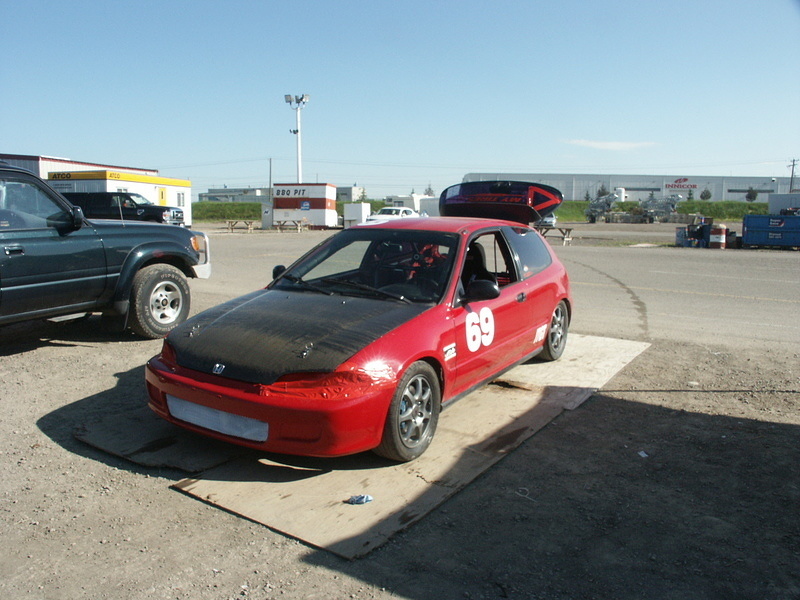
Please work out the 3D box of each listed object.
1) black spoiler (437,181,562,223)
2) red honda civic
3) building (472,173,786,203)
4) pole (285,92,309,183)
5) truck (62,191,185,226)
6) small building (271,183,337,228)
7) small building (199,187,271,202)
[{"bbox_3d":[0.865,-0.951,6.528,1.280,0.410,0.600,5,9,31],"label":"black spoiler"},{"bbox_3d":[0.037,-0.035,5.270,1.720,1.490,4.070,5,9,31],"label":"red honda civic"},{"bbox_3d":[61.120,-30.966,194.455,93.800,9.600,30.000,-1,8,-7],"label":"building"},{"bbox_3d":[-8.631,-11.718,55.908,2.000,10.400,1.200,0,8,0],"label":"pole"},{"bbox_3d":[-13.499,-4.071,32.047,5.900,1.960,2.030,1,8,10],"label":"truck"},{"bbox_3d":[-6.436,-6.346,44.954,3.390,2.850,3.800,0,8,0],"label":"small building"},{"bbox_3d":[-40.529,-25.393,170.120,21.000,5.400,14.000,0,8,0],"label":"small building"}]

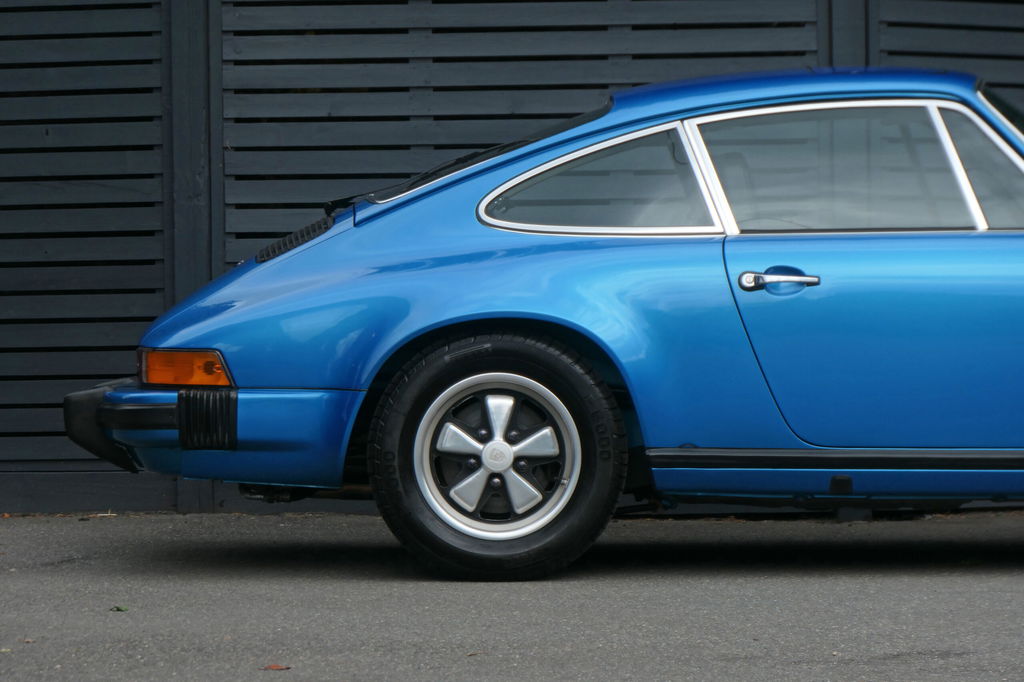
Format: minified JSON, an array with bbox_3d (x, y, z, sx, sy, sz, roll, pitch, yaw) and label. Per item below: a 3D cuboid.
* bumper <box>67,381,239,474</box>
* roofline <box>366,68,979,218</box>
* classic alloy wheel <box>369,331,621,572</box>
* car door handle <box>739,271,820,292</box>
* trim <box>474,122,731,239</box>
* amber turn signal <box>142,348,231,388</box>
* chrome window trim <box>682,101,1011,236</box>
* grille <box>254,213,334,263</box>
[{"bbox_3d":[-0.920,0.207,12.860,0.470,0.240,1.500,0,1,0],"label":"bumper"},{"bbox_3d":[0.410,-0.520,12.880,1.600,0.400,1.200,0,1,0],"label":"roofline"},{"bbox_3d":[-0.034,0.279,12.220,0.640,0.630,0.205,0,1,0],"label":"classic alloy wheel"},{"bbox_3d":[0.661,-0.147,12.090,0.203,0.054,0.050,0,1,0],"label":"car door handle"},{"bbox_3d":[0.223,-0.410,12.320,0.630,0.290,0.080,0,-15,9],"label":"trim"},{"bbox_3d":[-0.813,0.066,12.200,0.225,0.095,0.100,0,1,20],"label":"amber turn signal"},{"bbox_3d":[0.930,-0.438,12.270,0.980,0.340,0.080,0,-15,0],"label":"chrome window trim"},{"bbox_3d":[-0.573,-0.270,12.850,0.235,0.045,0.580,-30,1,1],"label":"grille"}]

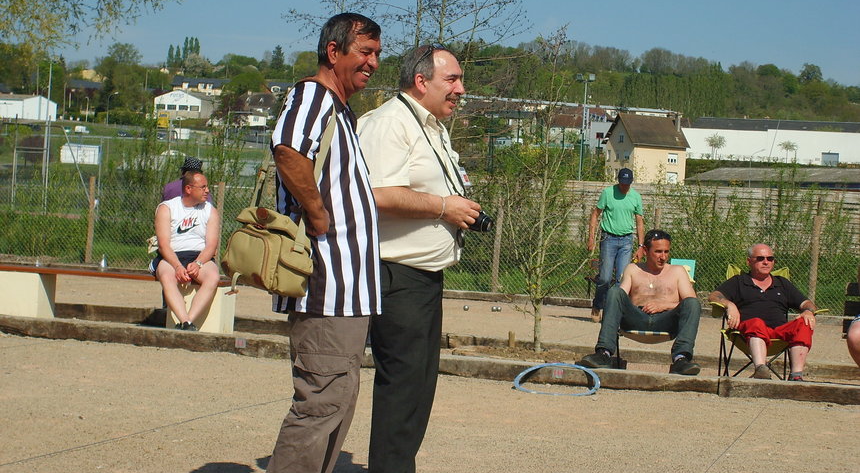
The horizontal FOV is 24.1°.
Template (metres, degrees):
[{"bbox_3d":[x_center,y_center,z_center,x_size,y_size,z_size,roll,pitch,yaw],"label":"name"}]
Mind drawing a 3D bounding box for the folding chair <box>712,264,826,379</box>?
[{"bbox_3d":[2.396,0.636,14.200,0.790,0.850,0.600,3,1,0],"label":"folding chair"}]

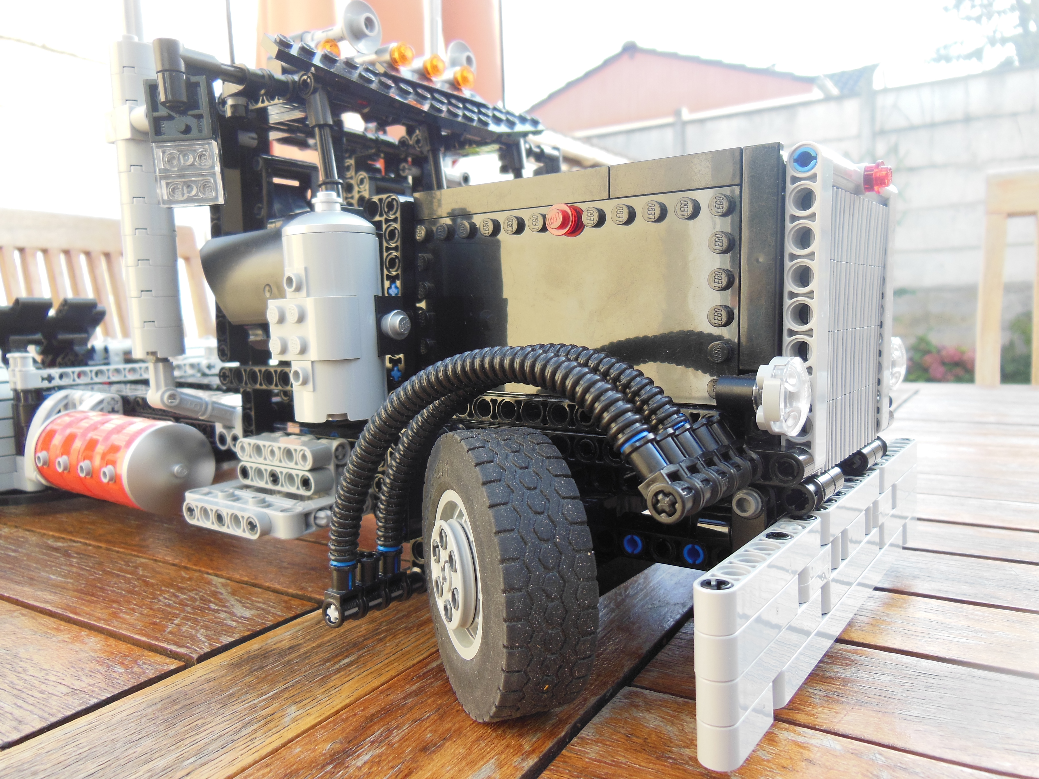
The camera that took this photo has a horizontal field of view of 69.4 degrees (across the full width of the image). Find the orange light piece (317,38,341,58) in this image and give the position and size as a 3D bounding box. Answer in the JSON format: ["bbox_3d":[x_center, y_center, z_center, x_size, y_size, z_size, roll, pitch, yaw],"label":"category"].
[{"bbox_3d":[-0.056,-0.099,0.220,0.005,0.008,0.008,3,8,35],"label":"orange light piece"}]

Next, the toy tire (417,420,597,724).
[{"bbox_3d":[-0.005,0.040,0.170,0.021,0.062,0.062,-4,7,-21],"label":"toy tire"}]

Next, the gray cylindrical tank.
[{"bbox_3d":[-0.051,-0.022,0.200,0.032,0.060,0.028,3,8,35],"label":"gray cylindrical tank"}]

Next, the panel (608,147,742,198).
[{"bbox_3d":[0.035,-0.049,0.172,0.032,0.008,0.003,3,8,35],"label":"panel"}]

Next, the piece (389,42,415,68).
[{"bbox_3d":[-0.038,-0.109,0.245,0.005,0.008,0.008,3,8,35],"label":"piece"}]

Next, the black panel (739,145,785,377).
[{"bbox_3d":[0.052,-0.028,0.162,0.008,0.048,0.003,3,8,35],"label":"black panel"}]

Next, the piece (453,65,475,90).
[{"bbox_3d":[-0.020,-0.112,0.271,0.005,0.008,0.008,3,8,35],"label":"piece"}]

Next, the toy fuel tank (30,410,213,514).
[{"bbox_3d":[-0.147,0.026,0.277,0.079,0.033,0.033,3,8,35],"label":"toy fuel tank"}]

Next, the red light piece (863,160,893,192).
[{"bbox_3d":[0.087,-0.051,0.182,0.005,0.008,0.008,3,8,35],"label":"red light piece"}]

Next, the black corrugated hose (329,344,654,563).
[{"bbox_3d":[-0.012,0.019,0.162,0.088,0.056,0.007,3,8,35],"label":"black corrugated hose"}]

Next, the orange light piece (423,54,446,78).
[{"bbox_3d":[-0.029,-0.111,0.258,0.005,0.008,0.008,3,8,35],"label":"orange light piece"}]

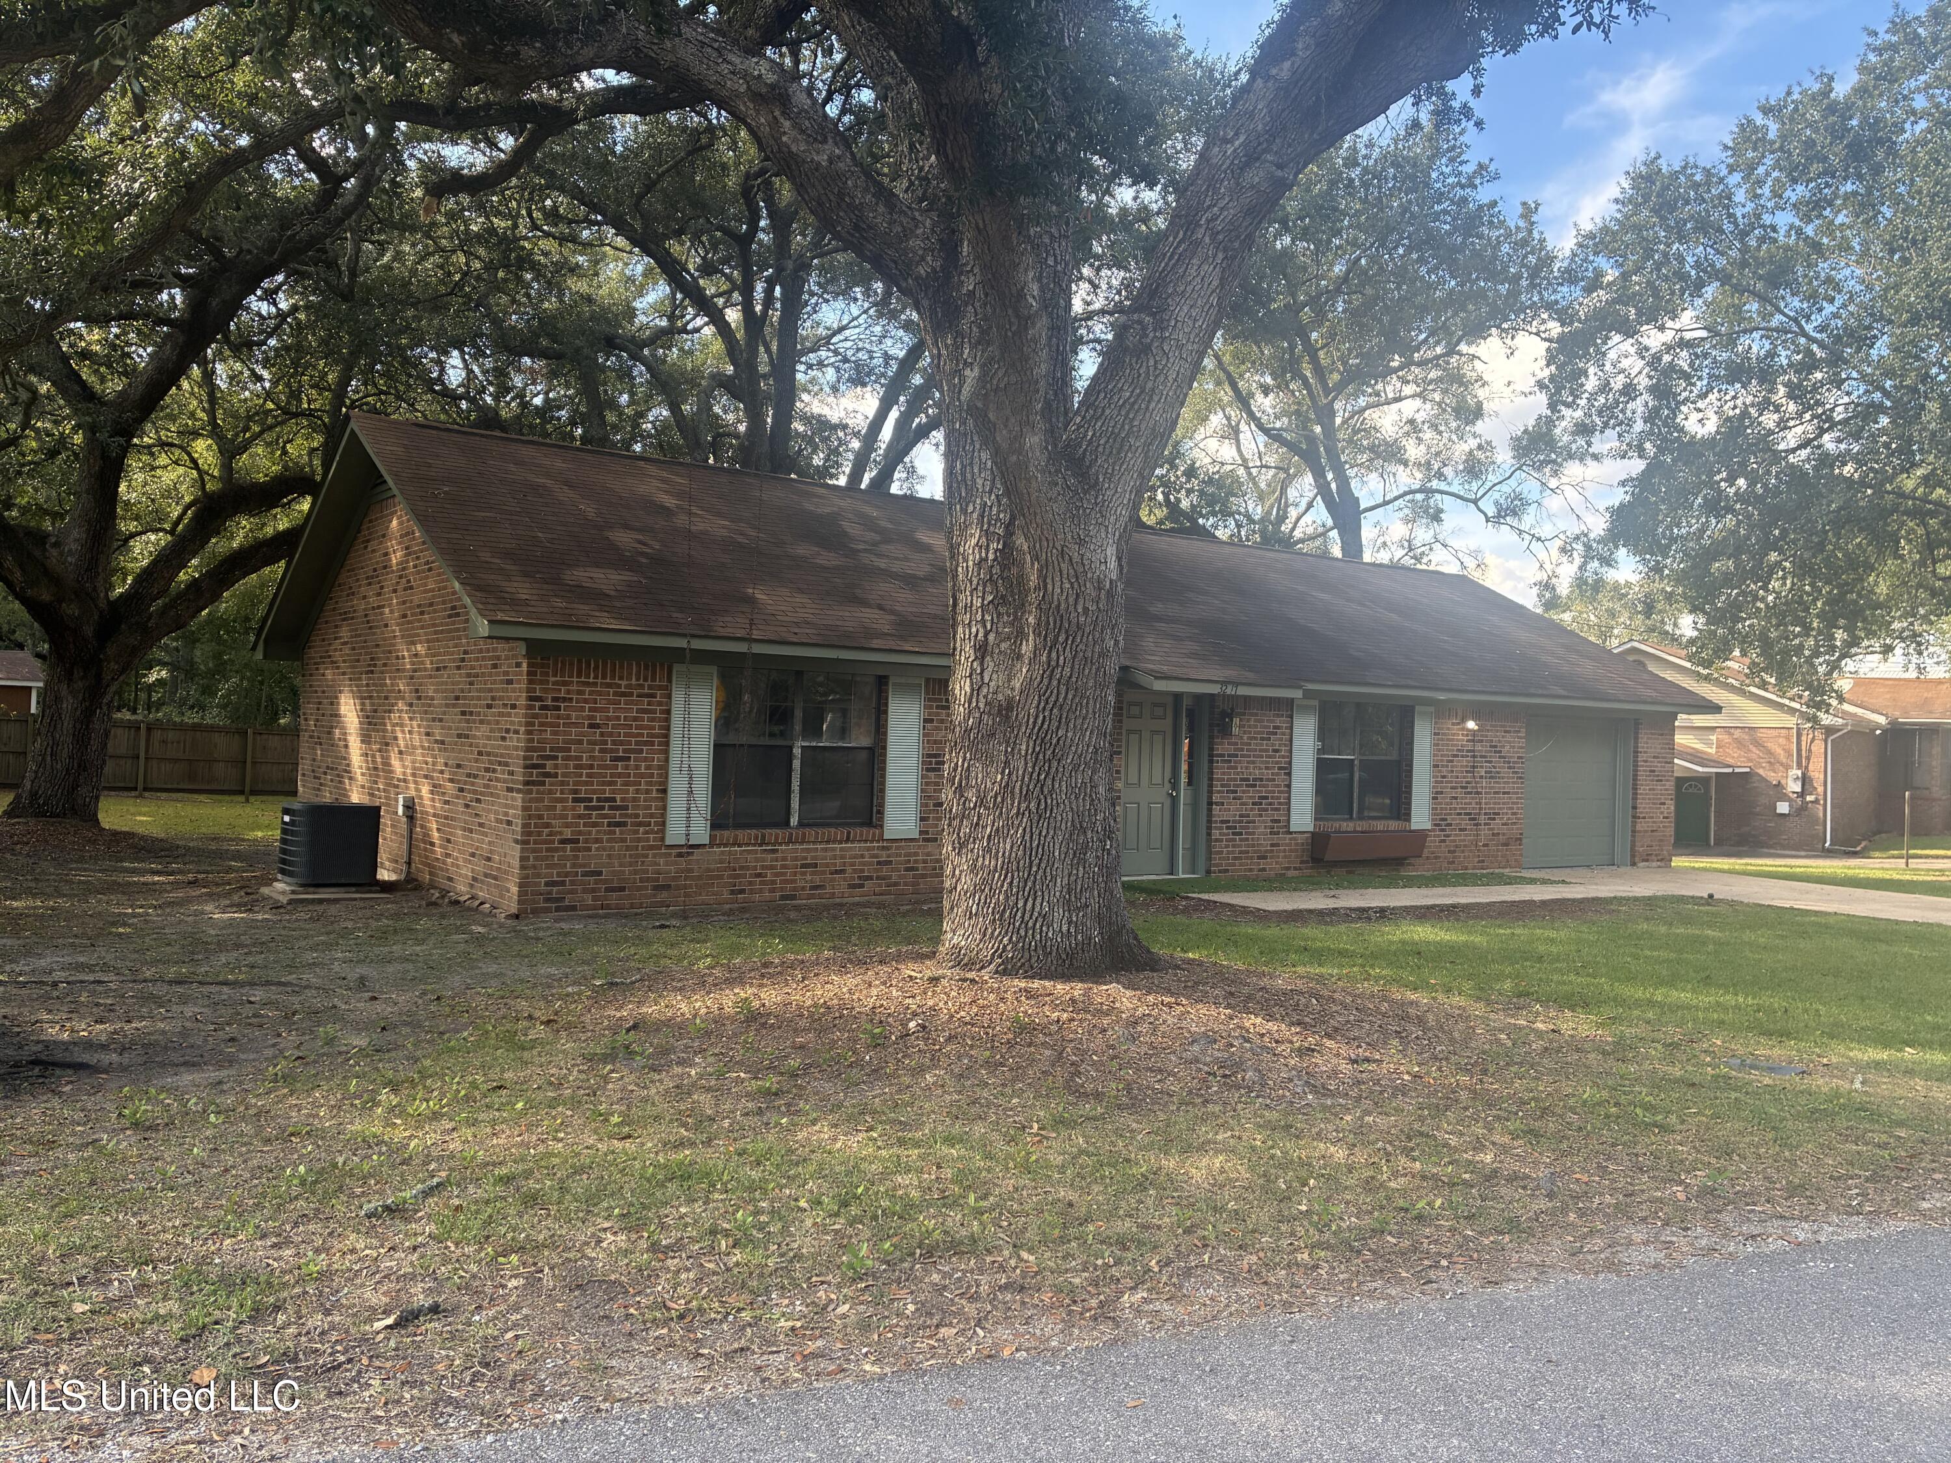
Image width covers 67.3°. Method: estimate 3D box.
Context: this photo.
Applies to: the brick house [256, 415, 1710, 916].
[{"bbox_3d":[1.202,-0.652,20.459,18.930,4.680,9.020,2,0,-37],"label":"brick house"}]

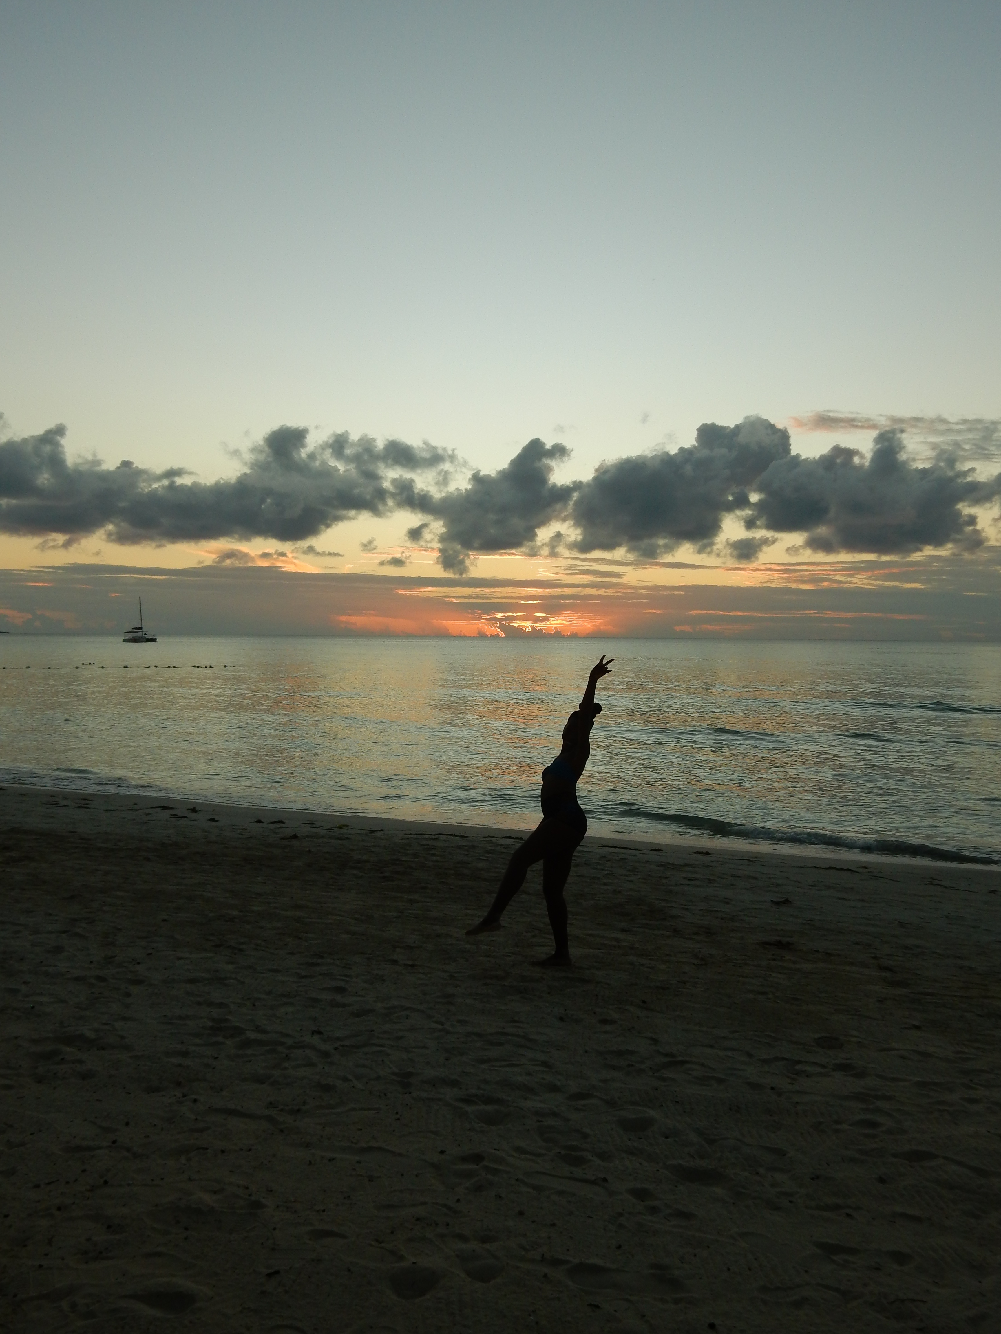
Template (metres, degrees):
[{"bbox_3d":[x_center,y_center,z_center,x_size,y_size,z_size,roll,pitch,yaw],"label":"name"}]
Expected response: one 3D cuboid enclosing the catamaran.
[{"bbox_3d":[-124.691,-16.046,400.000,11.500,15.800,6.500,0,2,-17],"label":"catamaran"}]

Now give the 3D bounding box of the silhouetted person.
[{"bbox_3d":[0.245,0.861,7.050,0.860,1.880,0.500,1,1,8],"label":"silhouetted person"}]

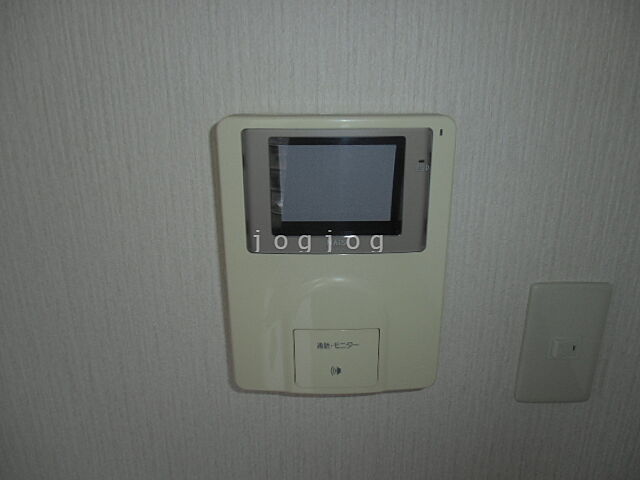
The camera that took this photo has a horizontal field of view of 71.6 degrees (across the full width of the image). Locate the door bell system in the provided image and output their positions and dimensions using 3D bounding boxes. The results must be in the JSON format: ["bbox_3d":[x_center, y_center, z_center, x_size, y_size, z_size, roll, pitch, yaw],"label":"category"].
[{"bbox_3d":[0.013,0.016,0.356,0.166,0.223,0.038,0,17,1],"label":"door bell system"}]

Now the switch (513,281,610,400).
[{"bbox_3d":[0.217,0.095,0.397,0.070,0.120,0.011,0,17,0],"label":"switch"}]

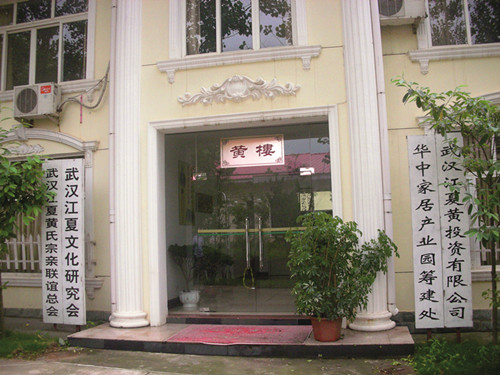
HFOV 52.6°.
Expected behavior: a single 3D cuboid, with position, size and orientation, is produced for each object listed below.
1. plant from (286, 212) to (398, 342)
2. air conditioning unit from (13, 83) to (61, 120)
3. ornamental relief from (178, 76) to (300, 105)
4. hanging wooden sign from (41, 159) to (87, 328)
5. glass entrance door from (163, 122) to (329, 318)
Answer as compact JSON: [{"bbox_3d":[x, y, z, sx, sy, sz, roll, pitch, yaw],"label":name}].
[{"bbox_3d":[1.216,1.171,6.703,1.425,1.701,1.100,-3,-5,12],"label":"plant"},{"bbox_3d":[-3.693,-1.485,8.781,0.766,0.569,0.290,-3,-5,12],"label":"air conditioning unit"},{"bbox_3d":[-0.209,-1.606,8.147,2.022,0.438,0.080,-3,-5,12],"label":"ornamental relief"},{"bbox_3d":[-3.146,0.913,8.558,0.801,2.772,0.050,-3,-5,12],"label":"hanging wooden sign"},{"bbox_3d":[-0.054,0.527,8.250,2.799,3.057,0.080,-3,-5,12],"label":"glass entrance door"}]

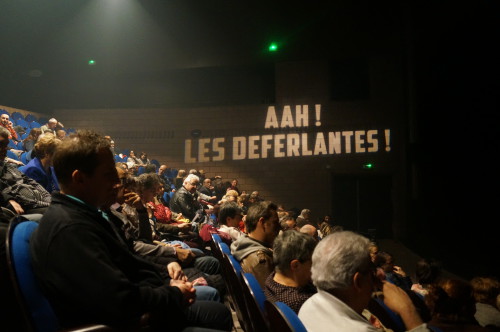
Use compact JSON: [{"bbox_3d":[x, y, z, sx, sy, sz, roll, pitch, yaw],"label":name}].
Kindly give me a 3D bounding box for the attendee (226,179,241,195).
[{"bbox_3d":[-0.420,1.000,12.200,0.680,1.250,0.520,0,0,37],"label":"attendee"}]

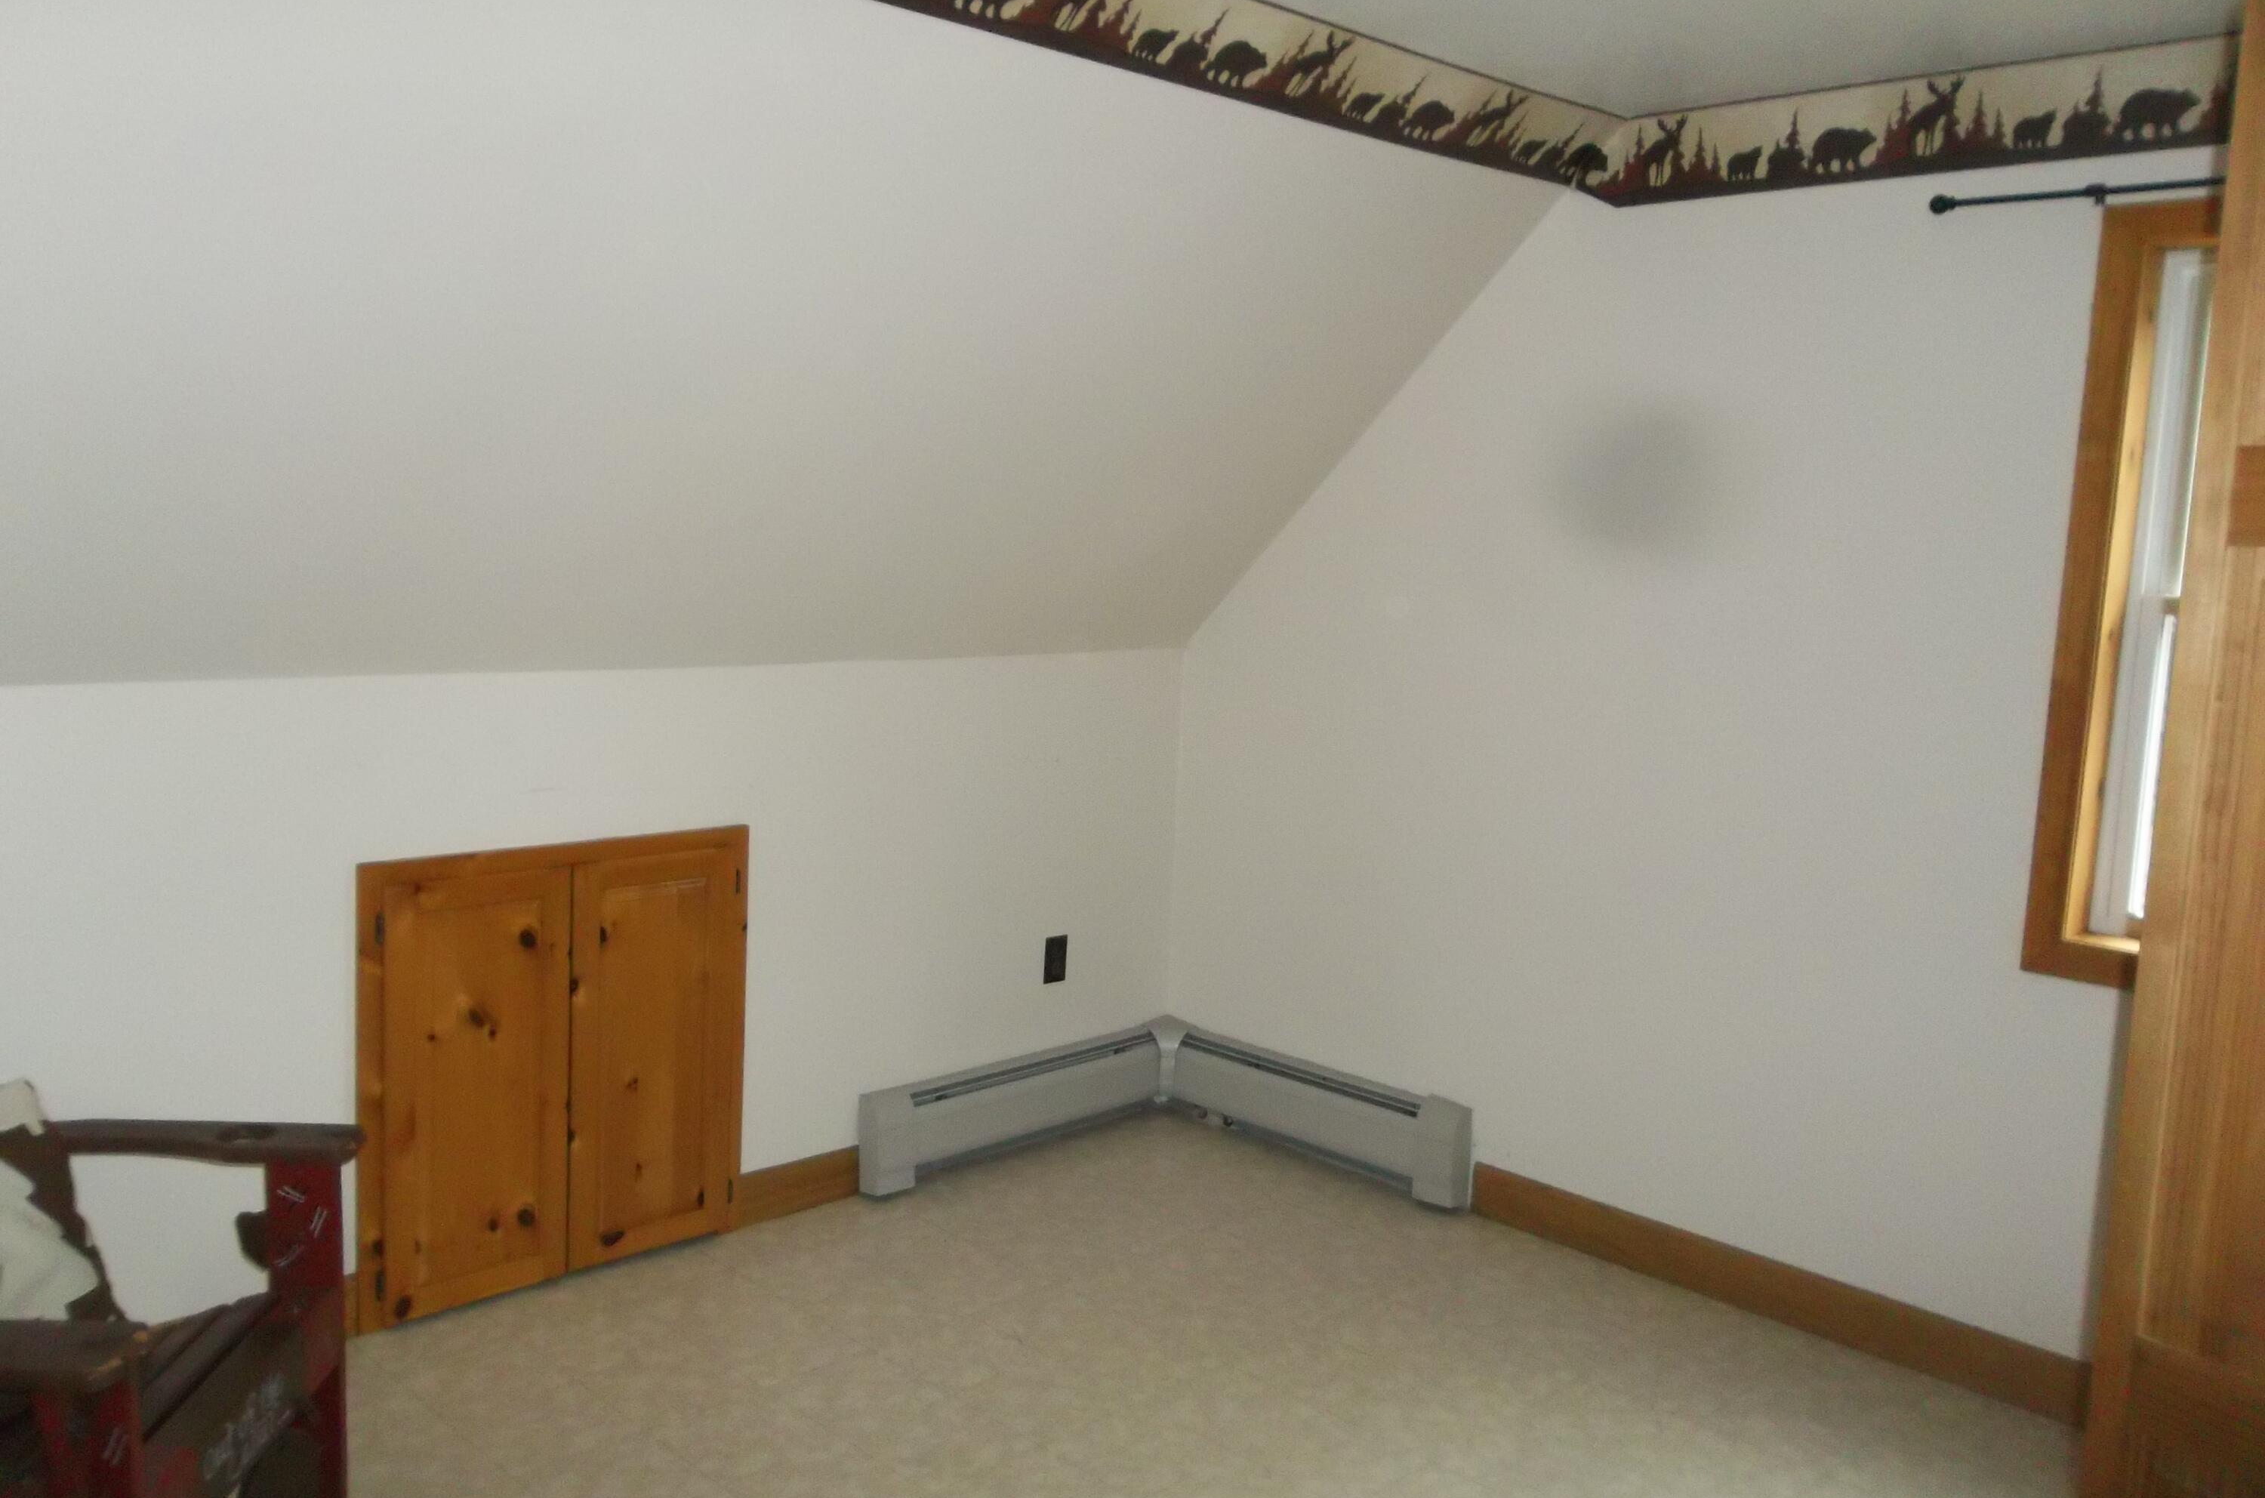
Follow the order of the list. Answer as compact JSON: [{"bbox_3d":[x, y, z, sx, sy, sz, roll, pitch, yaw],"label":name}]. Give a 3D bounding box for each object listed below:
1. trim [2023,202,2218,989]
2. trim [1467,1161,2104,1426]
[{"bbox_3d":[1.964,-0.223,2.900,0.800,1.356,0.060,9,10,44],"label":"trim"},{"bbox_3d":[1.297,1.103,3.651,1.378,0.124,0.018,9,10,44],"label":"trim"}]

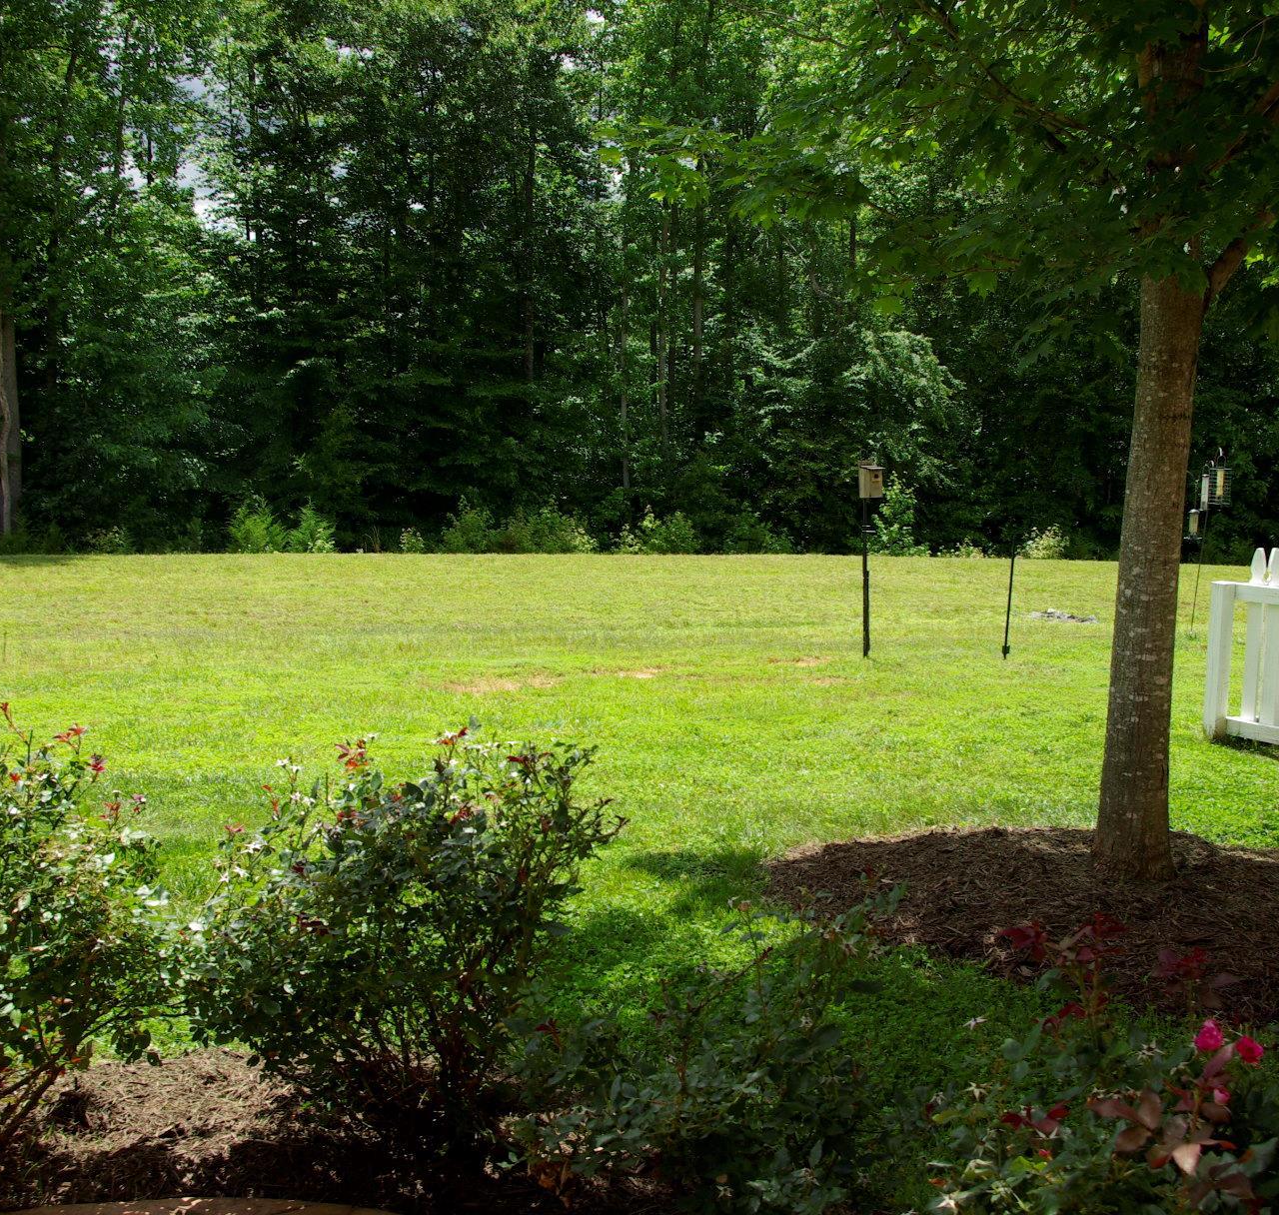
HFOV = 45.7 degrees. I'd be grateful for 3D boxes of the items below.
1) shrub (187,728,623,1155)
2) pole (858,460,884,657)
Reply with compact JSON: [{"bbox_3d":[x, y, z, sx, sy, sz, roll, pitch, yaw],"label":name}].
[{"bbox_3d":[-0.560,0.794,3.732,1.030,0.990,0.950,0,6,0],"label":"shrub"},{"bbox_3d":[1.840,-0.396,12.232,0.140,1.580,0.170,-5,8,-37],"label":"pole"}]

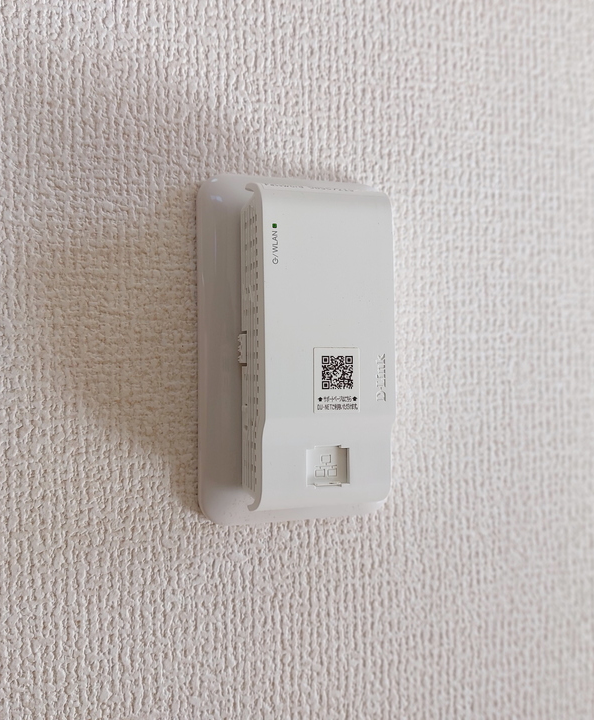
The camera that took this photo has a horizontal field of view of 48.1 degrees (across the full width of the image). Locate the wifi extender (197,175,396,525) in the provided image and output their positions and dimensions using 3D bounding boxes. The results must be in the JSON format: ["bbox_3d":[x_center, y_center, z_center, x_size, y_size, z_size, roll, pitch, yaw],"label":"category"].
[{"bbox_3d":[0.005,-0.004,0.217,0.070,0.120,0.034,0,-1,-15],"label":"wifi extender"}]

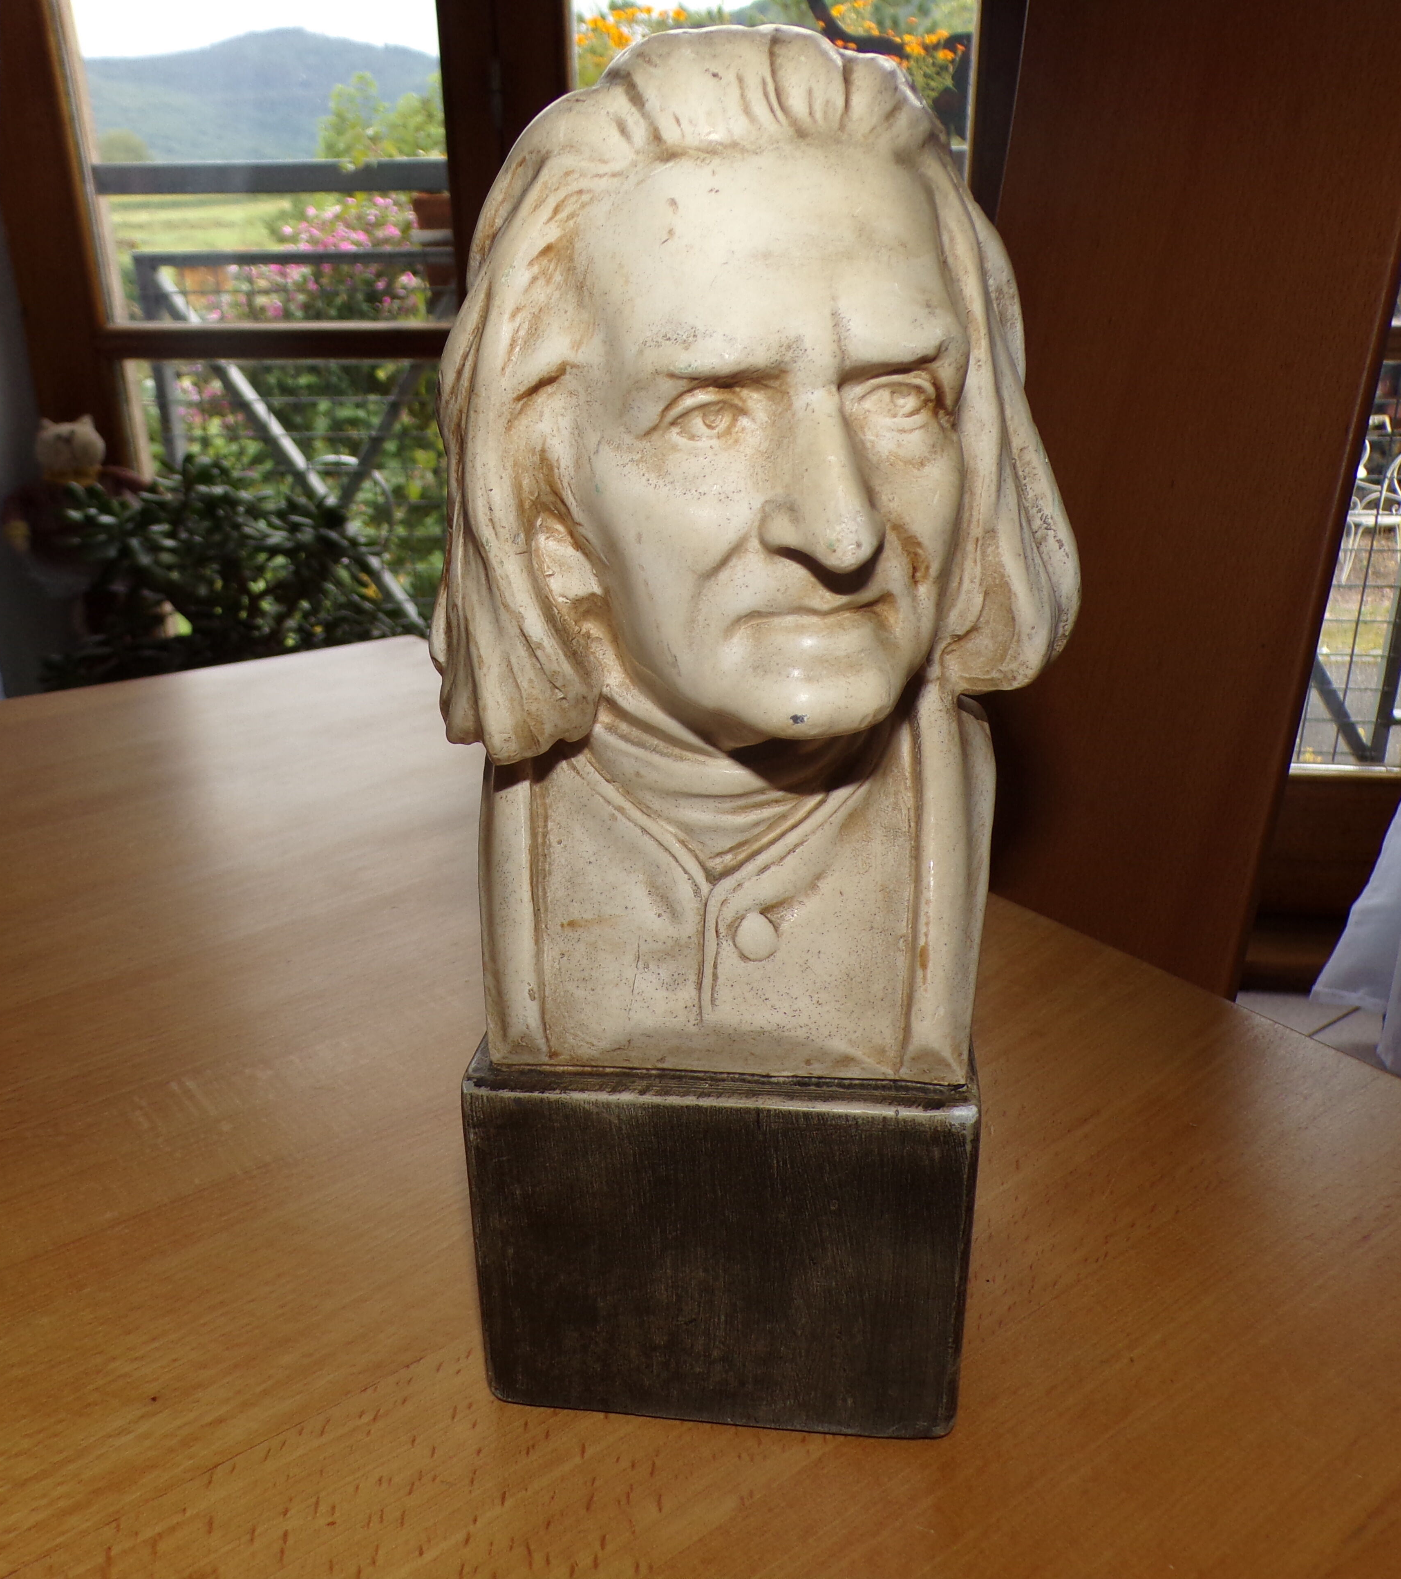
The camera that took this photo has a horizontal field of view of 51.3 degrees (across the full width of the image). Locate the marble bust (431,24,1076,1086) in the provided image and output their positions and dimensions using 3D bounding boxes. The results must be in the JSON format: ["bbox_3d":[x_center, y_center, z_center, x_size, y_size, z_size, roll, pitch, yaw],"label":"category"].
[{"bbox_3d":[0.010,-0.051,0.332,0.142,0.221,0.137,0,22,2],"label":"marble bust"}]

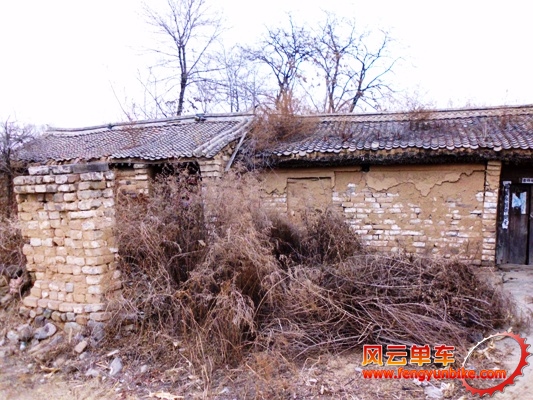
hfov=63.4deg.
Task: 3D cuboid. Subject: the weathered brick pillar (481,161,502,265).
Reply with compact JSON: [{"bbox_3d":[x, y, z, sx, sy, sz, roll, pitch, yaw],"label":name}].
[{"bbox_3d":[5.014,0.270,9.600,0.298,2.277,0.320,0,4,14],"label":"weathered brick pillar"}]

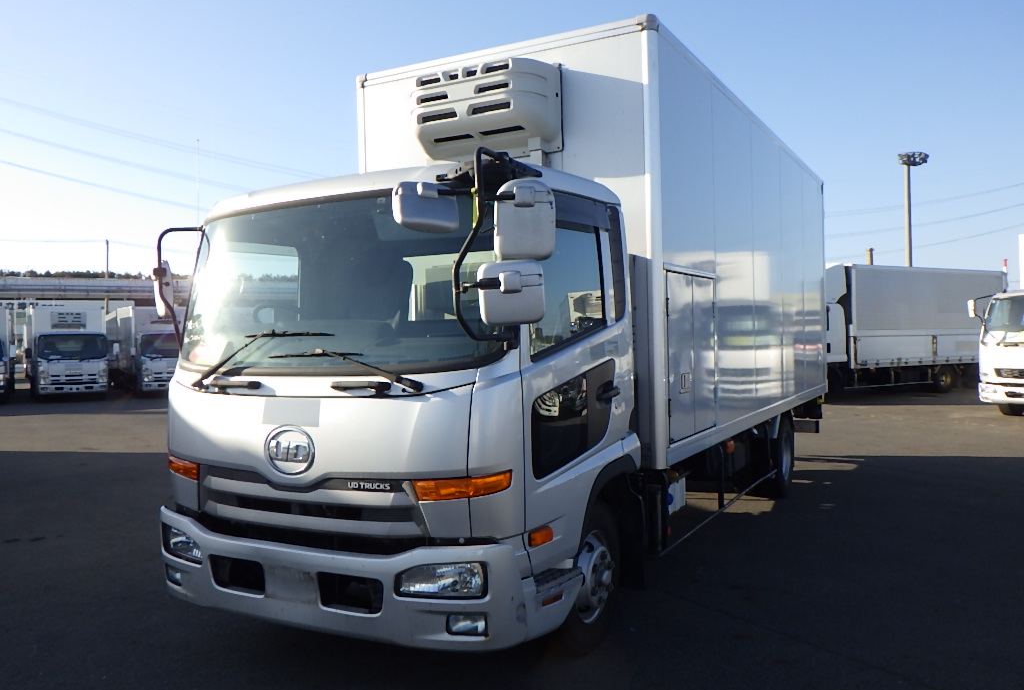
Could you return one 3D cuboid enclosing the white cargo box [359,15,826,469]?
[{"bbox_3d":[1.464,-0.661,8.352,2.240,2.723,6.549,-1,1,29],"label":"white cargo box"}]

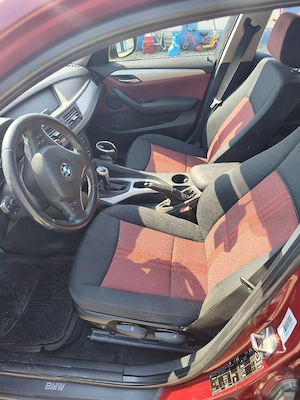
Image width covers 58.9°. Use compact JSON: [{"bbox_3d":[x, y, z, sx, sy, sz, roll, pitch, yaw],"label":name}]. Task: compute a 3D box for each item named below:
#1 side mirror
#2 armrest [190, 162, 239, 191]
[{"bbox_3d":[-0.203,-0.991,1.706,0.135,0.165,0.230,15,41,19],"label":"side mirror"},{"bbox_3d":[0.345,-0.097,1.207,0.320,0.075,0.155,1,38,7],"label":"armrest"}]

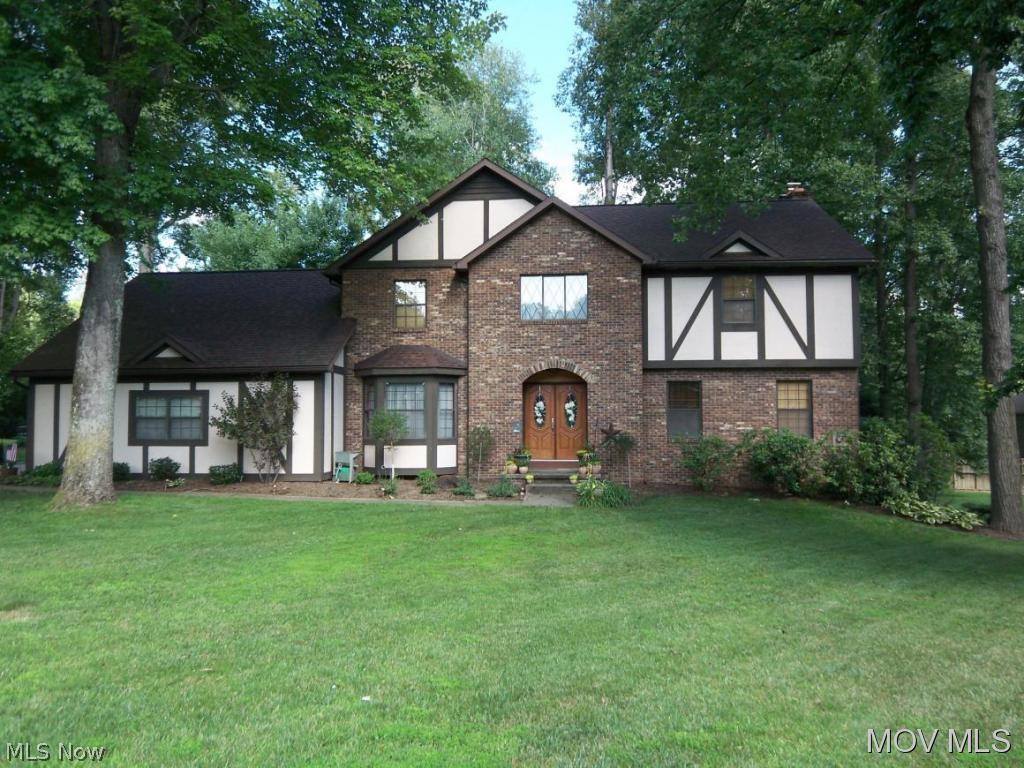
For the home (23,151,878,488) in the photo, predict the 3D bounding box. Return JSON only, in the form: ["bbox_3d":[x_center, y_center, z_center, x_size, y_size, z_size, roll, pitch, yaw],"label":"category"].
[{"bbox_3d":[-1.530,-1.683,21.705,21.900,8.700,10.400,0,-2,5],"label":"home"}]

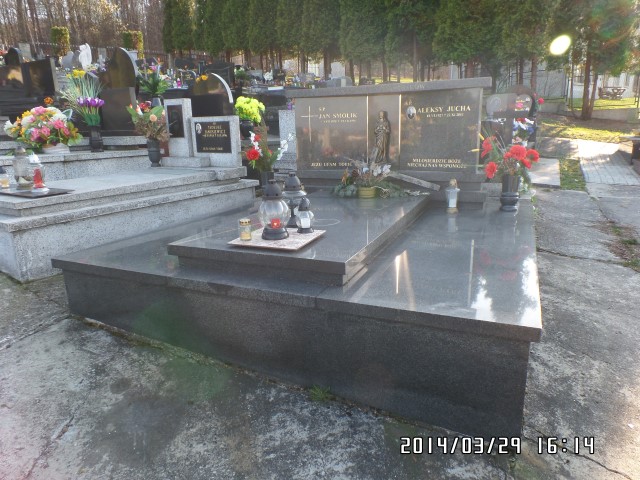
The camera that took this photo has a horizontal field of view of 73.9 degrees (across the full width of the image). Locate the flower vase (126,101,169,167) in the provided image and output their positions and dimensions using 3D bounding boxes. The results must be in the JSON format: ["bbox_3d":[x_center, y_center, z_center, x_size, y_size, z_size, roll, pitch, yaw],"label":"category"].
[{"bbox_3d":[-1.945,-1.199,4.830,0.420,0.700,0.380,-7,14,-20],"label":"flower vase"}]

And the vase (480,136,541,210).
[{"bbox_3d":[1.550,-0.548,3.475,0.440,0.602,0.352,5,16,25],"label":"vase"}]

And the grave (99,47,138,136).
[{"bbox_3d":[-2.420,-1.760,5.120,0.560,1.000,0.220,5,14,25],"label":"grave"}]

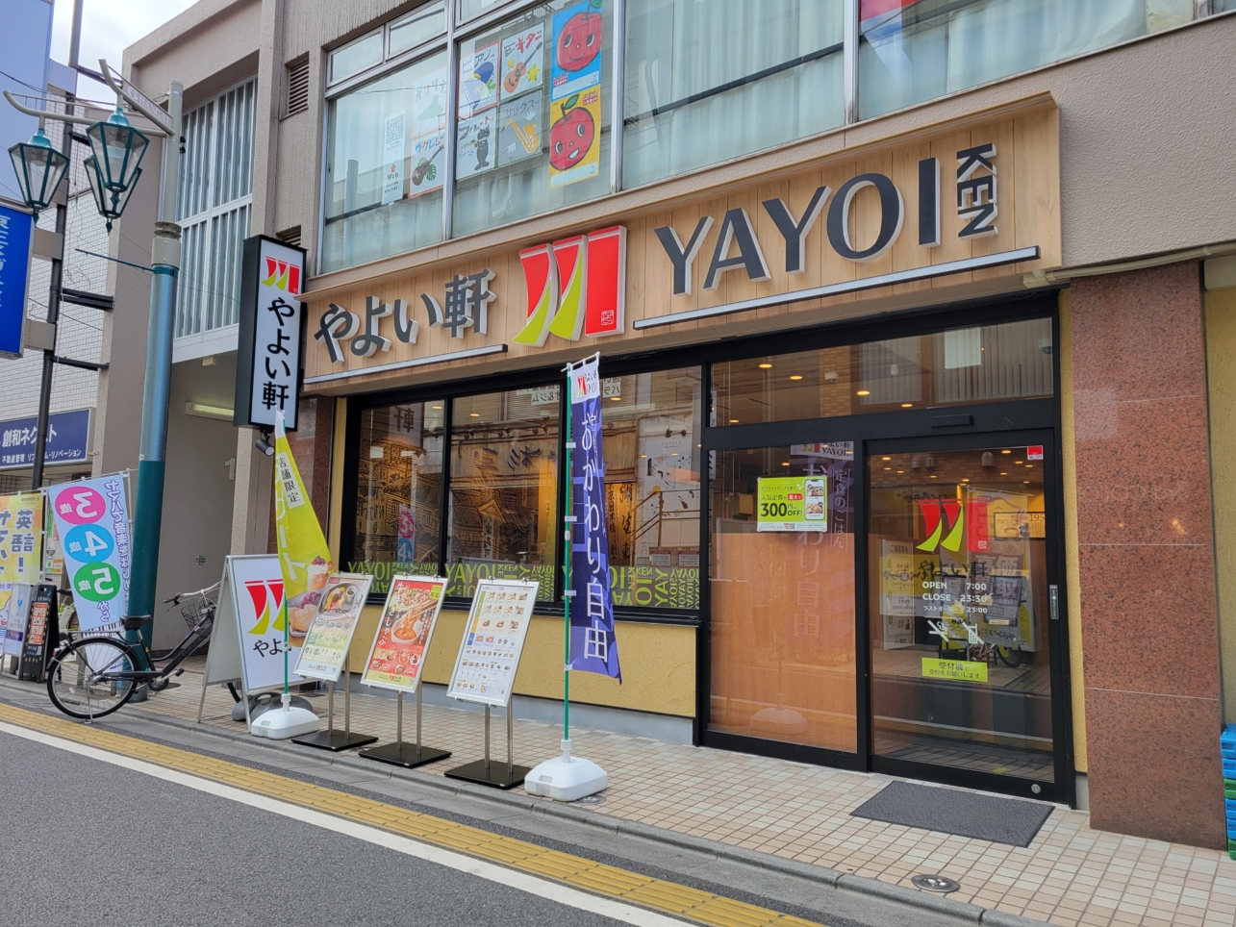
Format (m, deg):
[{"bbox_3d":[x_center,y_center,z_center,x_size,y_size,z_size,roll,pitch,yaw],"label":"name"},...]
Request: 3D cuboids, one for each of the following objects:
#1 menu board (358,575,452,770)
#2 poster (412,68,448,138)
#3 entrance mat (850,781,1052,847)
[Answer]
[{"bbox_3d":[-1.471,1.396,6.415,0.633,1.226,0.442,-4,-7,39],"label":"menu board"},{"bbox_3d":[-1.713,-3.287,8.443,0.490,0.570,0.010,-3,-7,37],"label":"poster"},{"bbox_3d":[1.799,1.865,4.989,0.894,0.012,0.734,-3,-3,35],"label":"entrance mat"}]

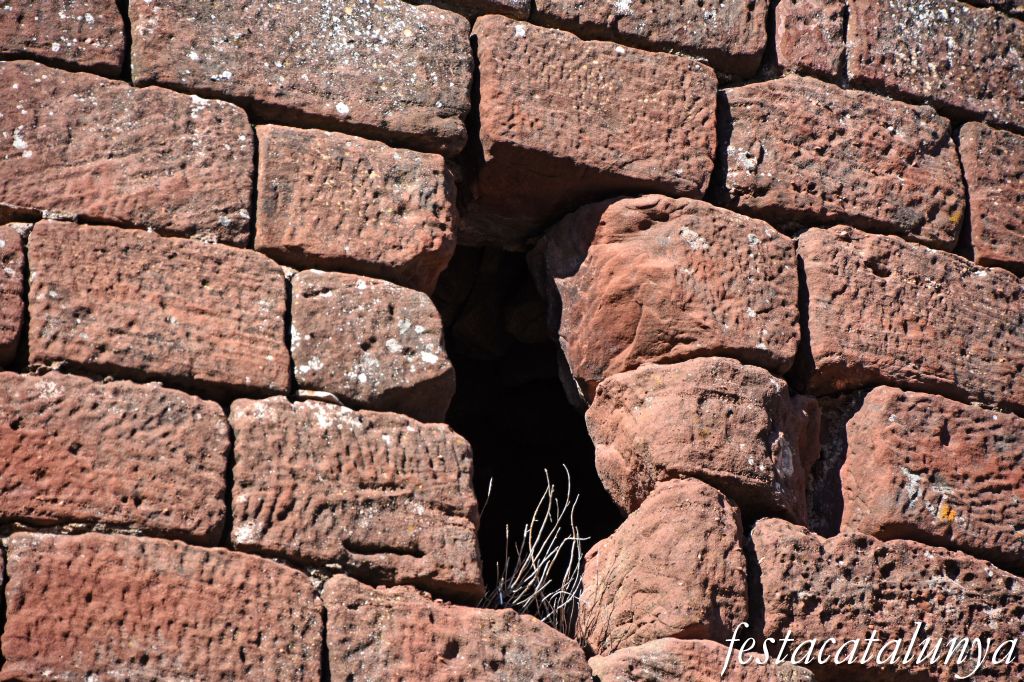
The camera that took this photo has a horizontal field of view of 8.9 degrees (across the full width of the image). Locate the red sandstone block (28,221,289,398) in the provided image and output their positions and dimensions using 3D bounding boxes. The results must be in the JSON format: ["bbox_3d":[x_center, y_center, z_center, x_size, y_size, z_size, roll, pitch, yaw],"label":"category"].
[{"bbox_3d":[-0.688,0.019,12.426,0.494,0.339,0.310,8,-38,-10],"label":"red sandstone block"}]

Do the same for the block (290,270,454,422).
[{"bbox_3d":[-0.298,0.068,12.501,0.309,0.283,0.290,10,-38,-12],"label":"block"}]

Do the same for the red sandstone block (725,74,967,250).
[{"bbox_3d":[0.607,-0.281,13.144,0.500,0.339,0.310,13,-39,-17],"label":"red sandstone block"}]

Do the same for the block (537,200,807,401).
[{"bbox_3d":[0.281,-0.021,12.822,0.470,0.367,0.330,12,-39,-15],"label":"block"}]

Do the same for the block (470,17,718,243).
[{"bbox_3d":[0.120,-0.371,13.024,0.495,0.319,0.340,11,-38,-15],"label":"block"}]

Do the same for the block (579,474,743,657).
[{"bbox_3d":[0.270,0.485,12.414,0.281,0.351,0.290,12,-39,-15],"label":"block"}]

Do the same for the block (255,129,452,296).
[{"bbox_3d":[-0.336,-0.186,12.693,0.388,0.301,0.310,9,-38,-12],"label":"block"}]

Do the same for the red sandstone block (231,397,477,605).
[{"bbox_3d":[-0.323,0.365,12.279,0.479,0.361,0.310,9,-38,-12],"label":"red sandstone block"}]

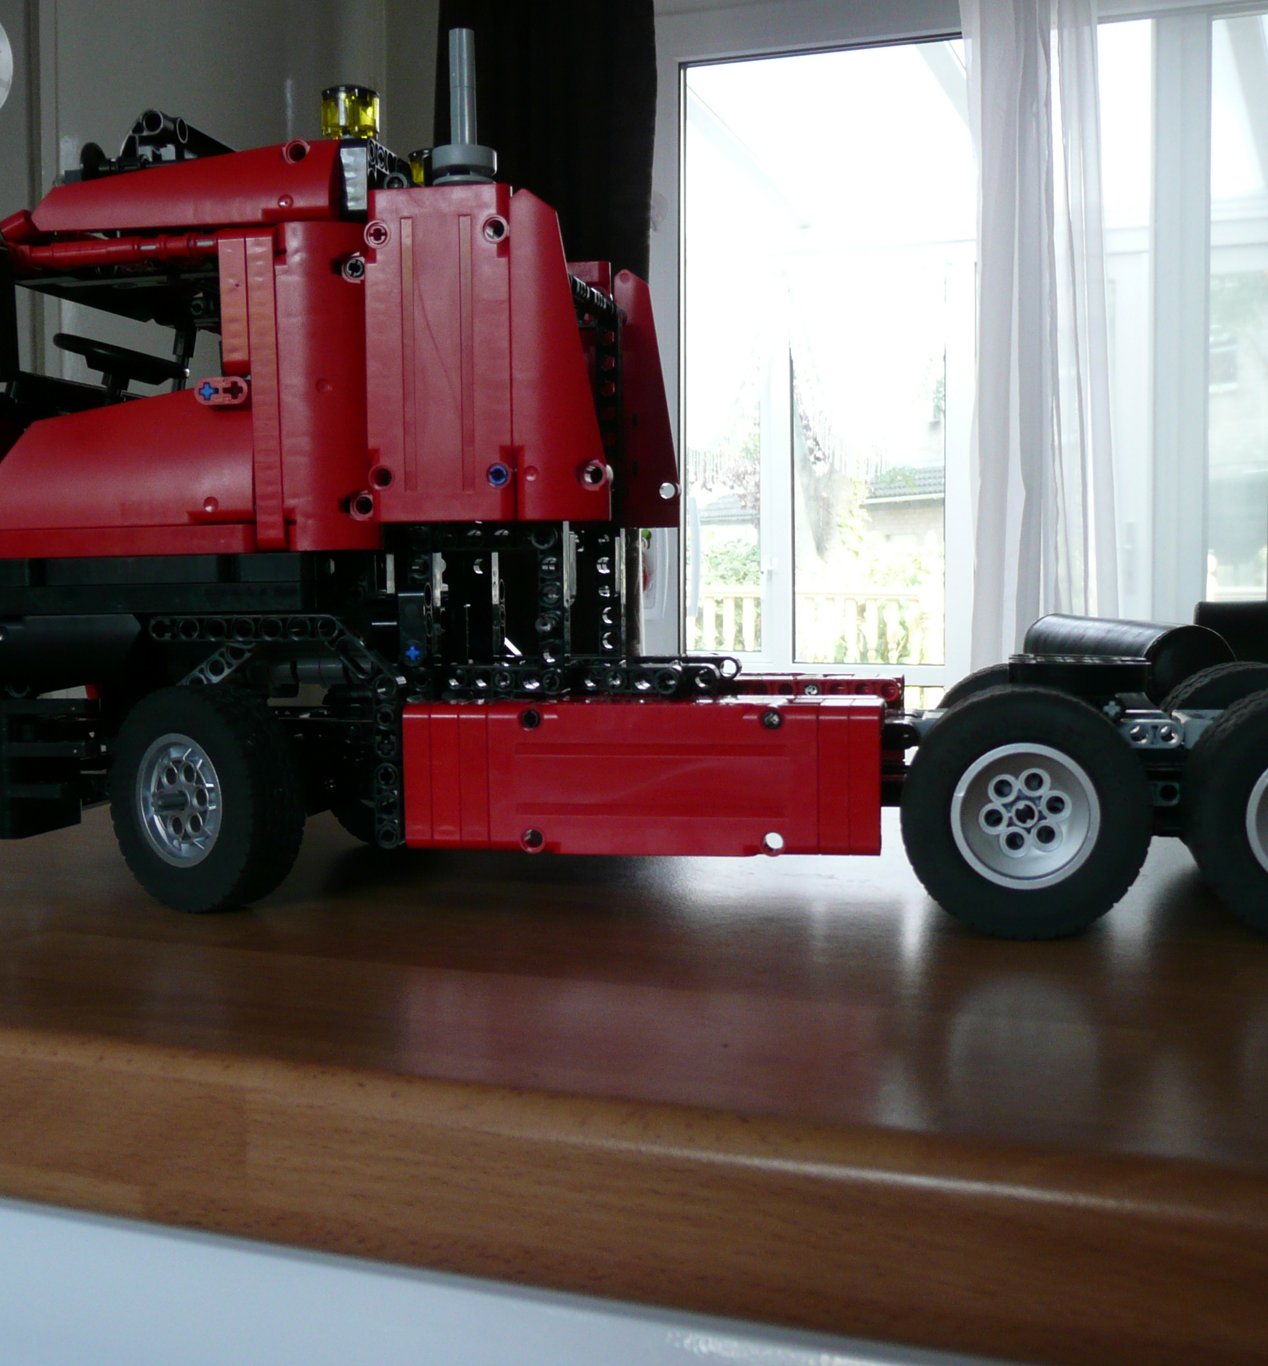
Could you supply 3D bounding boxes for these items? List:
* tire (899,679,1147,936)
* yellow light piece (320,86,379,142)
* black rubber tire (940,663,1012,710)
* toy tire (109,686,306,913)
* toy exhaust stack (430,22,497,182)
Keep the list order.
[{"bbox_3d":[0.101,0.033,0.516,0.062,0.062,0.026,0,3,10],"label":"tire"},{"bbox_3d":[-0.079,-0.159,0.555,0.016,0.013,0.016,-1,3,0],"label":"yellow light piece"},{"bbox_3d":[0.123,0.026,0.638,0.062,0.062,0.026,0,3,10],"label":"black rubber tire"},{"bbox_3d":[-0.119,0.032,0.556,0.062,0.062,0.021,2,4,39],"label":"toy tire"},{"bbox_3d":[-0.047,-0.159,0.556,0.018,0.045,0.018,0,3,10],"label":"toy exhaust stack"}]

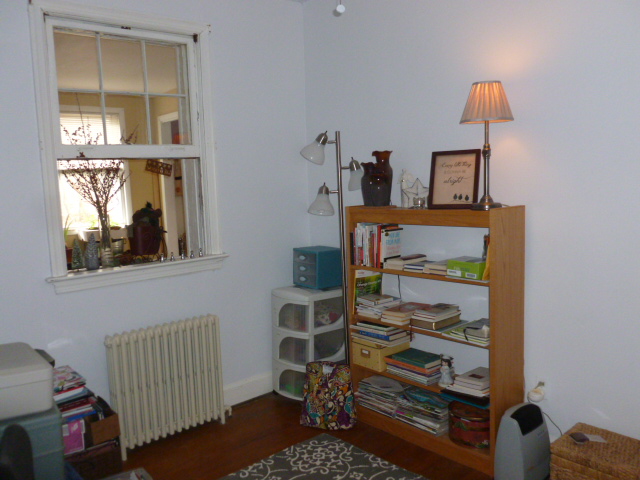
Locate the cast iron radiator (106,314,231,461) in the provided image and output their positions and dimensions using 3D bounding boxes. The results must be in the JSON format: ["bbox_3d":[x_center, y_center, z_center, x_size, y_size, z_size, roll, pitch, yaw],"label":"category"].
[{"bbox_3d":[-0.814,0.772,2.816,0.633,0.633,0.125,-7,8,-41],"label":"cast iron radiator"}]

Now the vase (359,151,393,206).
[{"bbox_3d":[0.318,-0.335,2.839,0.175,0.295,0.130,-2,6,0],"label":"vase"}]

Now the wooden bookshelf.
[{"bbox_3d":[0.566,0.439,2.708,0.251,1.231,0.916,-7,8,-41],"label":"wooden bookshelf"}]

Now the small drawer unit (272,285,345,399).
[{"bbox_3d":[-0.082,0.656,3.391,0.337,0.693,0.307,-7,8,-41],"label":"small drawer unit"}]

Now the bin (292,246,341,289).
[{"bbox_3d":[-0.013,0.175,3.343,0.205,0.229,0.251,-7,8,-37],"label":"bin"}]

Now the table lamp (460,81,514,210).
[{"bbox_3d":[0.748,-0.421,2.313,0.243,0.553,0.243,-2,6,0],"label":"table lamp"}]

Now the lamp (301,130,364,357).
[{"bbox_3d":[0.104,0.192,3.096,0.370,1.668,0.310,-2,6,0],"label":"lamp"}]

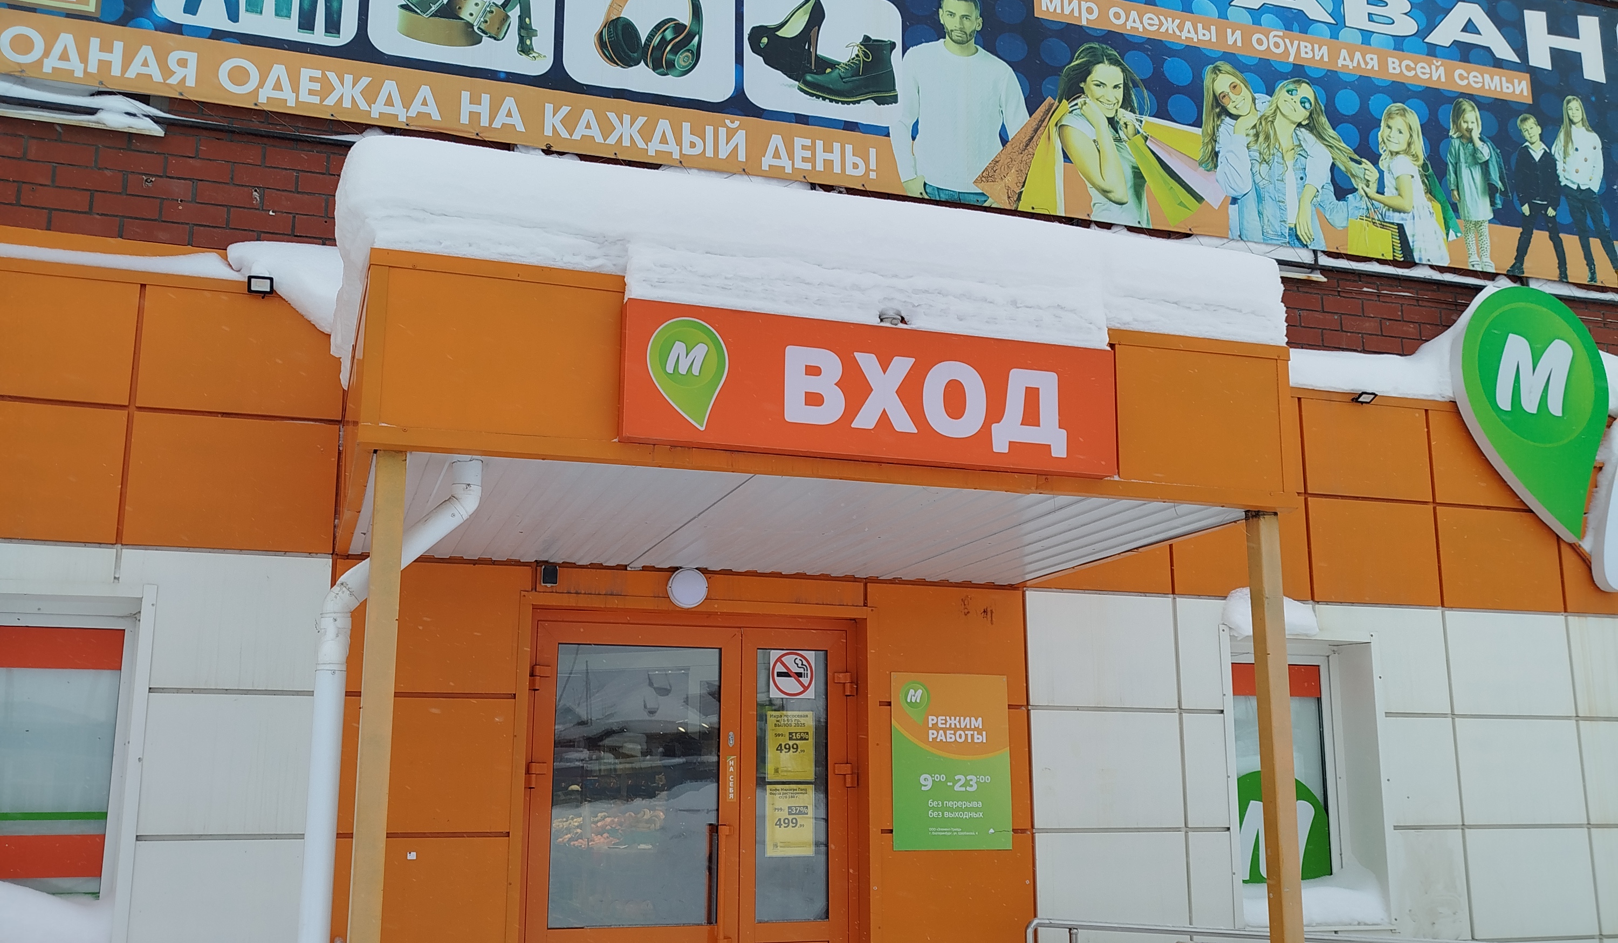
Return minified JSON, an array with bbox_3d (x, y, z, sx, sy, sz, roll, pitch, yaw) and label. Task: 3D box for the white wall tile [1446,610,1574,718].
[{"bbox_3d":[3.570,0.983,7.622,0.773,0.524,0.035,4,-13,-18],"label":"white wall tile"}]

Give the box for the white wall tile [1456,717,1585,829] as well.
[{"bbox_3d":[3.570,1.508,7.510,0.773,0.521,0.035,4,-13,-18],"label":"white wall tile"}]

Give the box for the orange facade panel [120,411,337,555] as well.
[{"bbox_3d":[-2.243,0.050,5.840,0.761,0.515,0.040,4,-13,-18],"label":"orange facade panel"}]

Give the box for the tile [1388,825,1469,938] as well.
[{"bbox_3d":[3.009,1.996,7.229,0.400,0.520,0.030,4,-13,-18],"label":"tile"}]

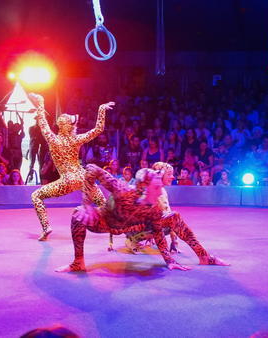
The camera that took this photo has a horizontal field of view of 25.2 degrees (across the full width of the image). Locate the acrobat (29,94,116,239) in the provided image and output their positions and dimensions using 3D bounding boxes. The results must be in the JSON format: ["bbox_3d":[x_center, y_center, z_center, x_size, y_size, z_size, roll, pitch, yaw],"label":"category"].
[{"bbox_3d":[-0.684,-0.017,6.650,0.970,1.620,0.580,1,2,20],"label":"acrobat"}]

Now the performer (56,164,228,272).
[{"bbox_3d":[0.066,0.403,4.970,1.420,0.880,0.680,-1,2,-18],"label":"performer"}]

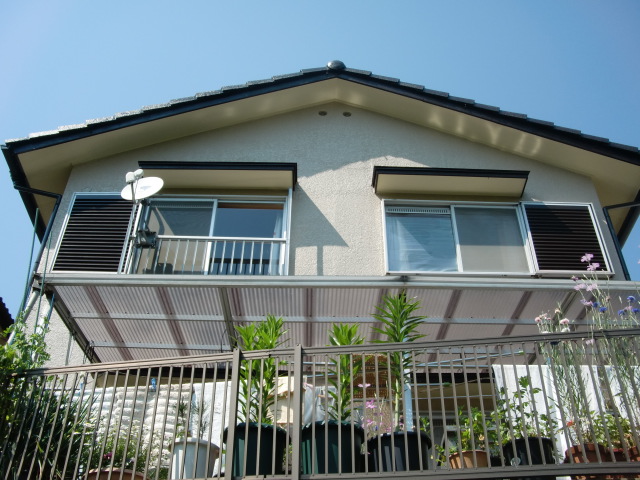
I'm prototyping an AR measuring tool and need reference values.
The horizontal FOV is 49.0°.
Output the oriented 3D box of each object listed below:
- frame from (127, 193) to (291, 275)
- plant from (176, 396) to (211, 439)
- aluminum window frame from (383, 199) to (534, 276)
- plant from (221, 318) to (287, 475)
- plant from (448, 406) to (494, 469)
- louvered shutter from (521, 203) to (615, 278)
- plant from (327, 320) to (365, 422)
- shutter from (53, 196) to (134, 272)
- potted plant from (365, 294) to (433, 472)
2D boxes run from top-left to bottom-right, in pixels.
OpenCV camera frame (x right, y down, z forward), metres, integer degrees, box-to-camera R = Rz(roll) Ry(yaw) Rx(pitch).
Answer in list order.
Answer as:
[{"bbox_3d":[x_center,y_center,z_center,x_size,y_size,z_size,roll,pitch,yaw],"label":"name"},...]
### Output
[{"bbox_3d":[-1.225,-0.089,7.975,1.762,1.201,0.150,1,-38,-1],"label":"frame"},{"bbox_3d":[-0.741,1.029,4.083,0.208,0.259,0.160,1,-38,-1],"label":"plant"},{"bbox_3d":[1.563,-0.033,8.026,1.651,1.078,0.120,1,-38,-1],"label":"aluminum window frame"},{"bbox_3d":[-0.350,0.904,4.116,0.381,1.100,0.381,1,-38,-1],"label":"plant"},{"bbox_3d":[0.811,1.111,3.801,0.247,0.454,0.247,1,-38,-1],"label":"plant"},{"bbox_3d":[2.805,-0.024,7.999,0.847,1.044,0.100,1,-38,-1],"label":"louvered shutter"},{"bbox_3d":[0.154,0.769,4.171,0.255,0.654,0.255,1,-38,-1],"label":"plant"},{"bbox_3d":[-2.526,-0.080,7.910,0.720,1.116,0.080,1,-38,-1],"label":"shutter"},{"bbox_3d":[0.438,0.834,4.076,0.353,1.294,0.353,1,-38,-1],"label":"potted plant"}]

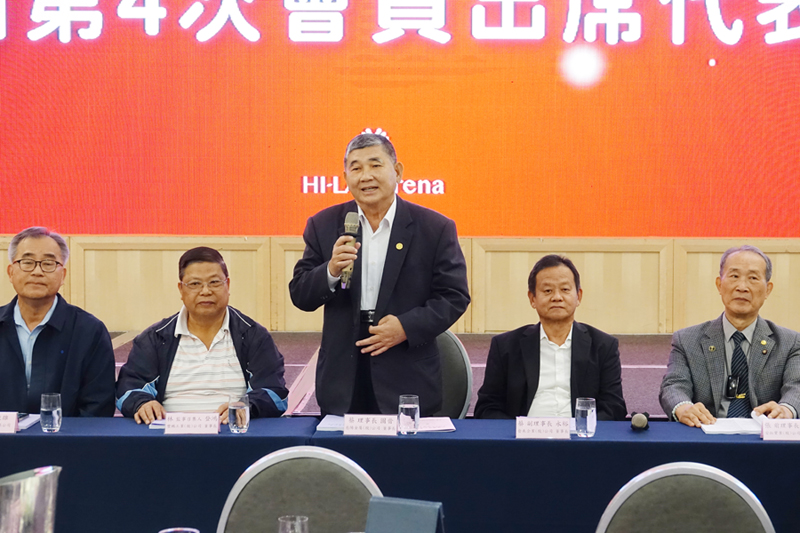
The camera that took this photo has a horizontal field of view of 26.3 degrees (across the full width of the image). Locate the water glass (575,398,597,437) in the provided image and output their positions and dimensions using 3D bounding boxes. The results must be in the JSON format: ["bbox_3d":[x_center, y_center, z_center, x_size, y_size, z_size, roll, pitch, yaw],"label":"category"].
[{"bbox_3d":[0.583,0.471,5.343,0.065,0.119,0.065,0,2,2],"label":"water glass"}]

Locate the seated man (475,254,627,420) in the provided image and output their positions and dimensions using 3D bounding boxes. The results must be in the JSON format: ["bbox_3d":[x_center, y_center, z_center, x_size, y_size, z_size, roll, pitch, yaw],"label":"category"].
[{"bbox_3d":[0.508,0.614,5.823,0.530,1.300,0.750,0,2,5],"label":"seated man"}]

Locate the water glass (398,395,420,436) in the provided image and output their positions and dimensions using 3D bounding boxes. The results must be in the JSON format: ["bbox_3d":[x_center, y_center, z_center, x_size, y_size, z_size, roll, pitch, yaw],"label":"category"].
[{"bbox_3d":[0.031,0.468,5.389,0.065,0.119,0.065,0,2,2],"label":"water glass"}]

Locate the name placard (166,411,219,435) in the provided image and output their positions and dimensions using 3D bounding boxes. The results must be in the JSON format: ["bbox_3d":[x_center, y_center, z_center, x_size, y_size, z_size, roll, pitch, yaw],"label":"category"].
[{"bbox_3d":[-0.651,0.492,5.384,0.170,0.066,0.060,0,2,2],"label":"name placard"}]

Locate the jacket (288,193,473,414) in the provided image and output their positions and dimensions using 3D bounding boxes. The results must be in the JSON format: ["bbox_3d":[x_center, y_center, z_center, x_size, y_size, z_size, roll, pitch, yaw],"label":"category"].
[{"bbox_3d":[-0.069,0.147,5.914,0.605,0.780,0.380,0,2,7],"label":"jacket"}]

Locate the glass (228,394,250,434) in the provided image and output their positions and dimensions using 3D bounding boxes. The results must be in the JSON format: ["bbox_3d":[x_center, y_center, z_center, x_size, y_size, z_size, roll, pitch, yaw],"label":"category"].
[{"bbox_3d":[-0.506,0.465,5.400,0.065,0.119,0.065,0,2,2],"label":"glass"}]

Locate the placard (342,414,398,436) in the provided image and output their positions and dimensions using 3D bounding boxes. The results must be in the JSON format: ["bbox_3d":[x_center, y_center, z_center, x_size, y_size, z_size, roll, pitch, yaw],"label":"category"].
[{"bbox_3d":[-0.092,0.494,5.377,0.170,0.066,0.060,0,2,2],"label":"placard"}]

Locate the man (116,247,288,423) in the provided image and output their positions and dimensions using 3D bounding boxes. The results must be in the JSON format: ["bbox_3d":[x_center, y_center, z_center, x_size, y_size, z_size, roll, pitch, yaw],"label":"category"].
[{"bbox_3d":[-0.663,0.599,5.804,0.575,1.322,0.750,0,2,-2],"label":"man"}]

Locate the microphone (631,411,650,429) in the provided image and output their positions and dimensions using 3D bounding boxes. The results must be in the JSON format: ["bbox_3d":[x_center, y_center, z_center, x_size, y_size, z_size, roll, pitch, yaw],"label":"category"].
[{"bbox_3d":[0.781,0.498,5.557,0.056,0.056,0.250,0,2,7],"label":"microphone"}]

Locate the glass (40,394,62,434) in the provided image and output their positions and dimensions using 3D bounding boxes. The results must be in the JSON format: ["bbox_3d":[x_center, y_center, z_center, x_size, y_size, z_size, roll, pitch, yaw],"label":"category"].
[{"bbox_3d":[-1.103,0.463,5.412,0.065,0.119,0.065,0,2,2],"label":"glass"}]

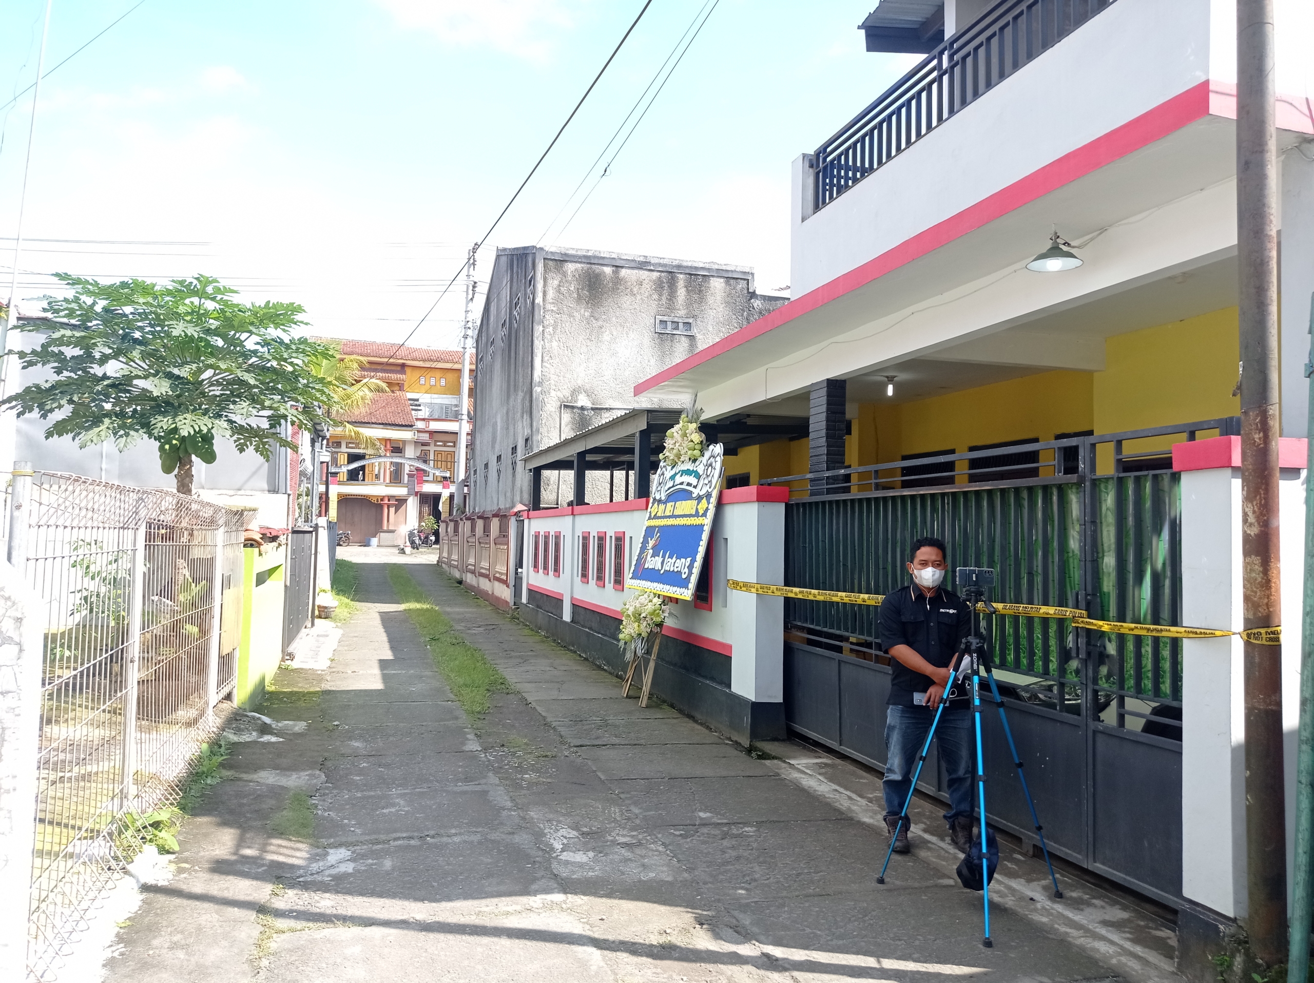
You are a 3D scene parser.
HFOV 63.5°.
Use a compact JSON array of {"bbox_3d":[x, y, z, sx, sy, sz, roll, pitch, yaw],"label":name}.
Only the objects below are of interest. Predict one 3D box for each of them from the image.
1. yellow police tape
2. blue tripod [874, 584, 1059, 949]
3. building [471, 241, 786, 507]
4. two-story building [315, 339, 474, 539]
[{"bbox_3d":[1.548,0.631,6.201,0.450,0.170,5.350,2,-3,-16],"label":"yellow police tape"},{"bbox_3d":[1.362,1.092,4.507,0.822,1.397,0.717,1,-2,9],"label":"blue tripod"},{"bbox_3d":[-0.752,-0.906,28.291,6.950,7.350,12.200,2,-3,-16],"label":"building"},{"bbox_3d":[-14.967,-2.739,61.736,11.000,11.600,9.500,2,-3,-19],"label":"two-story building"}]

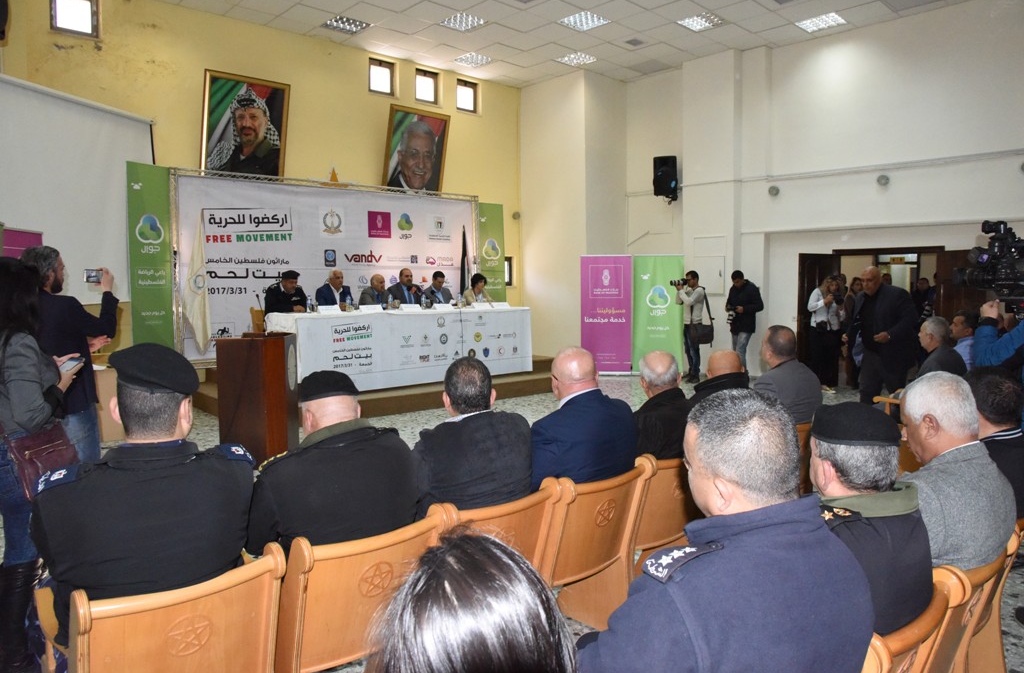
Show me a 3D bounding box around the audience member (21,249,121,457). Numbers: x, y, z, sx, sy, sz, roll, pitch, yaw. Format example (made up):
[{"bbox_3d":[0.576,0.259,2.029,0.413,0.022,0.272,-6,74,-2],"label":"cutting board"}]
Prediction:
[{"bbox_3d":[-2.329,0.409,3.643,0.520,1.829,0.520,4,6,38],"label":"audience member"}]

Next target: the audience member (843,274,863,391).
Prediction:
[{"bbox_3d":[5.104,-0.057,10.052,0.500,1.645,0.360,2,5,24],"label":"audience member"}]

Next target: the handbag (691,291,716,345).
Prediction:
[{"bbox_3d":[2.882,-0.287,10.300,0.380,0.820,0.200,0,5,0],"label":"handbag"}]

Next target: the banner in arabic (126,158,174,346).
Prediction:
[{"bbox_3d":[-4.400,-0.806,8.391,0.050,2.520,0.540,3,6,34],"label":"banner in arabic"}]

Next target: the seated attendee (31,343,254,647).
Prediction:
[{"bbox_3d":[-1.142,0.751,2.144,0.570,1.430,0.780,-4,7,-38],"label":"seated attendee"}]

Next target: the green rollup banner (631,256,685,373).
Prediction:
[{"bbox_3d":[2.430,-0.350,11.250,0.840,1.970,0.140,0,5,5],"label":"green rollup banner"}]

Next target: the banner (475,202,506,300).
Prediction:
[{"bbox_3d":[-0.346,-1.066,11.810,0.630,2.450,0.050,-5,7,-43],"label":"banner"}]

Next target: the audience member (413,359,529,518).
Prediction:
[{"bbox_3d":[-0.320,0.730,2.820,0.520,1.280,0.800,-3,6,-32],"label":"audience member"}]

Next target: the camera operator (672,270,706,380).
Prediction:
[{"bbox_3d":[2.750,-0.160,10.600,0.580,1.720,0.500,-2,5,-16],"label":"camera operator"}]

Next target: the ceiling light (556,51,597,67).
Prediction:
[{"bbox_3d":[1.085,-4.630,11.400,0.580,0.070,0.580,-5,7,-43],"label":"ceiling light"}]

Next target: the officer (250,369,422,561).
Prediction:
[{"bbox_3d":[-0.704,0.762,2.490,0.580,1.340,0.780,-4,7,-38],"label":"officer"}]

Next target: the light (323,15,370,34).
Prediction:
[{"bbox_3d":[-2.332,-4.402,9.647,0.580,0.070,0.580,-5,7,-43],"label":"light"}]

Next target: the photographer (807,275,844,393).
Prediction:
[{"bbox_3d":[4.555,-0.056,9.886,0.500,1.673,0.450,-1,5,-7],"label":"photographer"}]

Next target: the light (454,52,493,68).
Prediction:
[{"bbox_3d":[-0.614,-4.570,11.258,0.580,0.070,0.580,-5,7,-43],"label":"light"}]

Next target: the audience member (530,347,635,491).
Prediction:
[{"bbox_3d":[0.174,0.699,3.121,0.550,1.340,0.780,-4,7,-38],"label":"audience member"}]

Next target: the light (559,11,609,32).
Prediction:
[{"bbox_3d":[1.004,-4.419,9.523,0.580,0.070,0.580,-5,7,-43],"label":"light"}]

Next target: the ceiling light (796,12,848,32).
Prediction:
[{"bbox_3d":[4.303,-4.382,9.481,0.580,0.070,0.580,-5,7,-43],"label":"ceiling light"}]

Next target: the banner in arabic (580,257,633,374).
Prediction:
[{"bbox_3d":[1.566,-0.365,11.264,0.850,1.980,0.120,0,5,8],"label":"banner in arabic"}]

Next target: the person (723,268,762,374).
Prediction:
[{"bbox_3d":[3.536,-0.158,10.451,0.450,1.680,0.500,-5,7,-41],"label":"person"}]

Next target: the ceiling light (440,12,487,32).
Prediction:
[{"bbox_3d":[-0.680,-4.470,9.740,0.600,0.080,0.600,-5,7,-43],"label":"ceiling light"}]

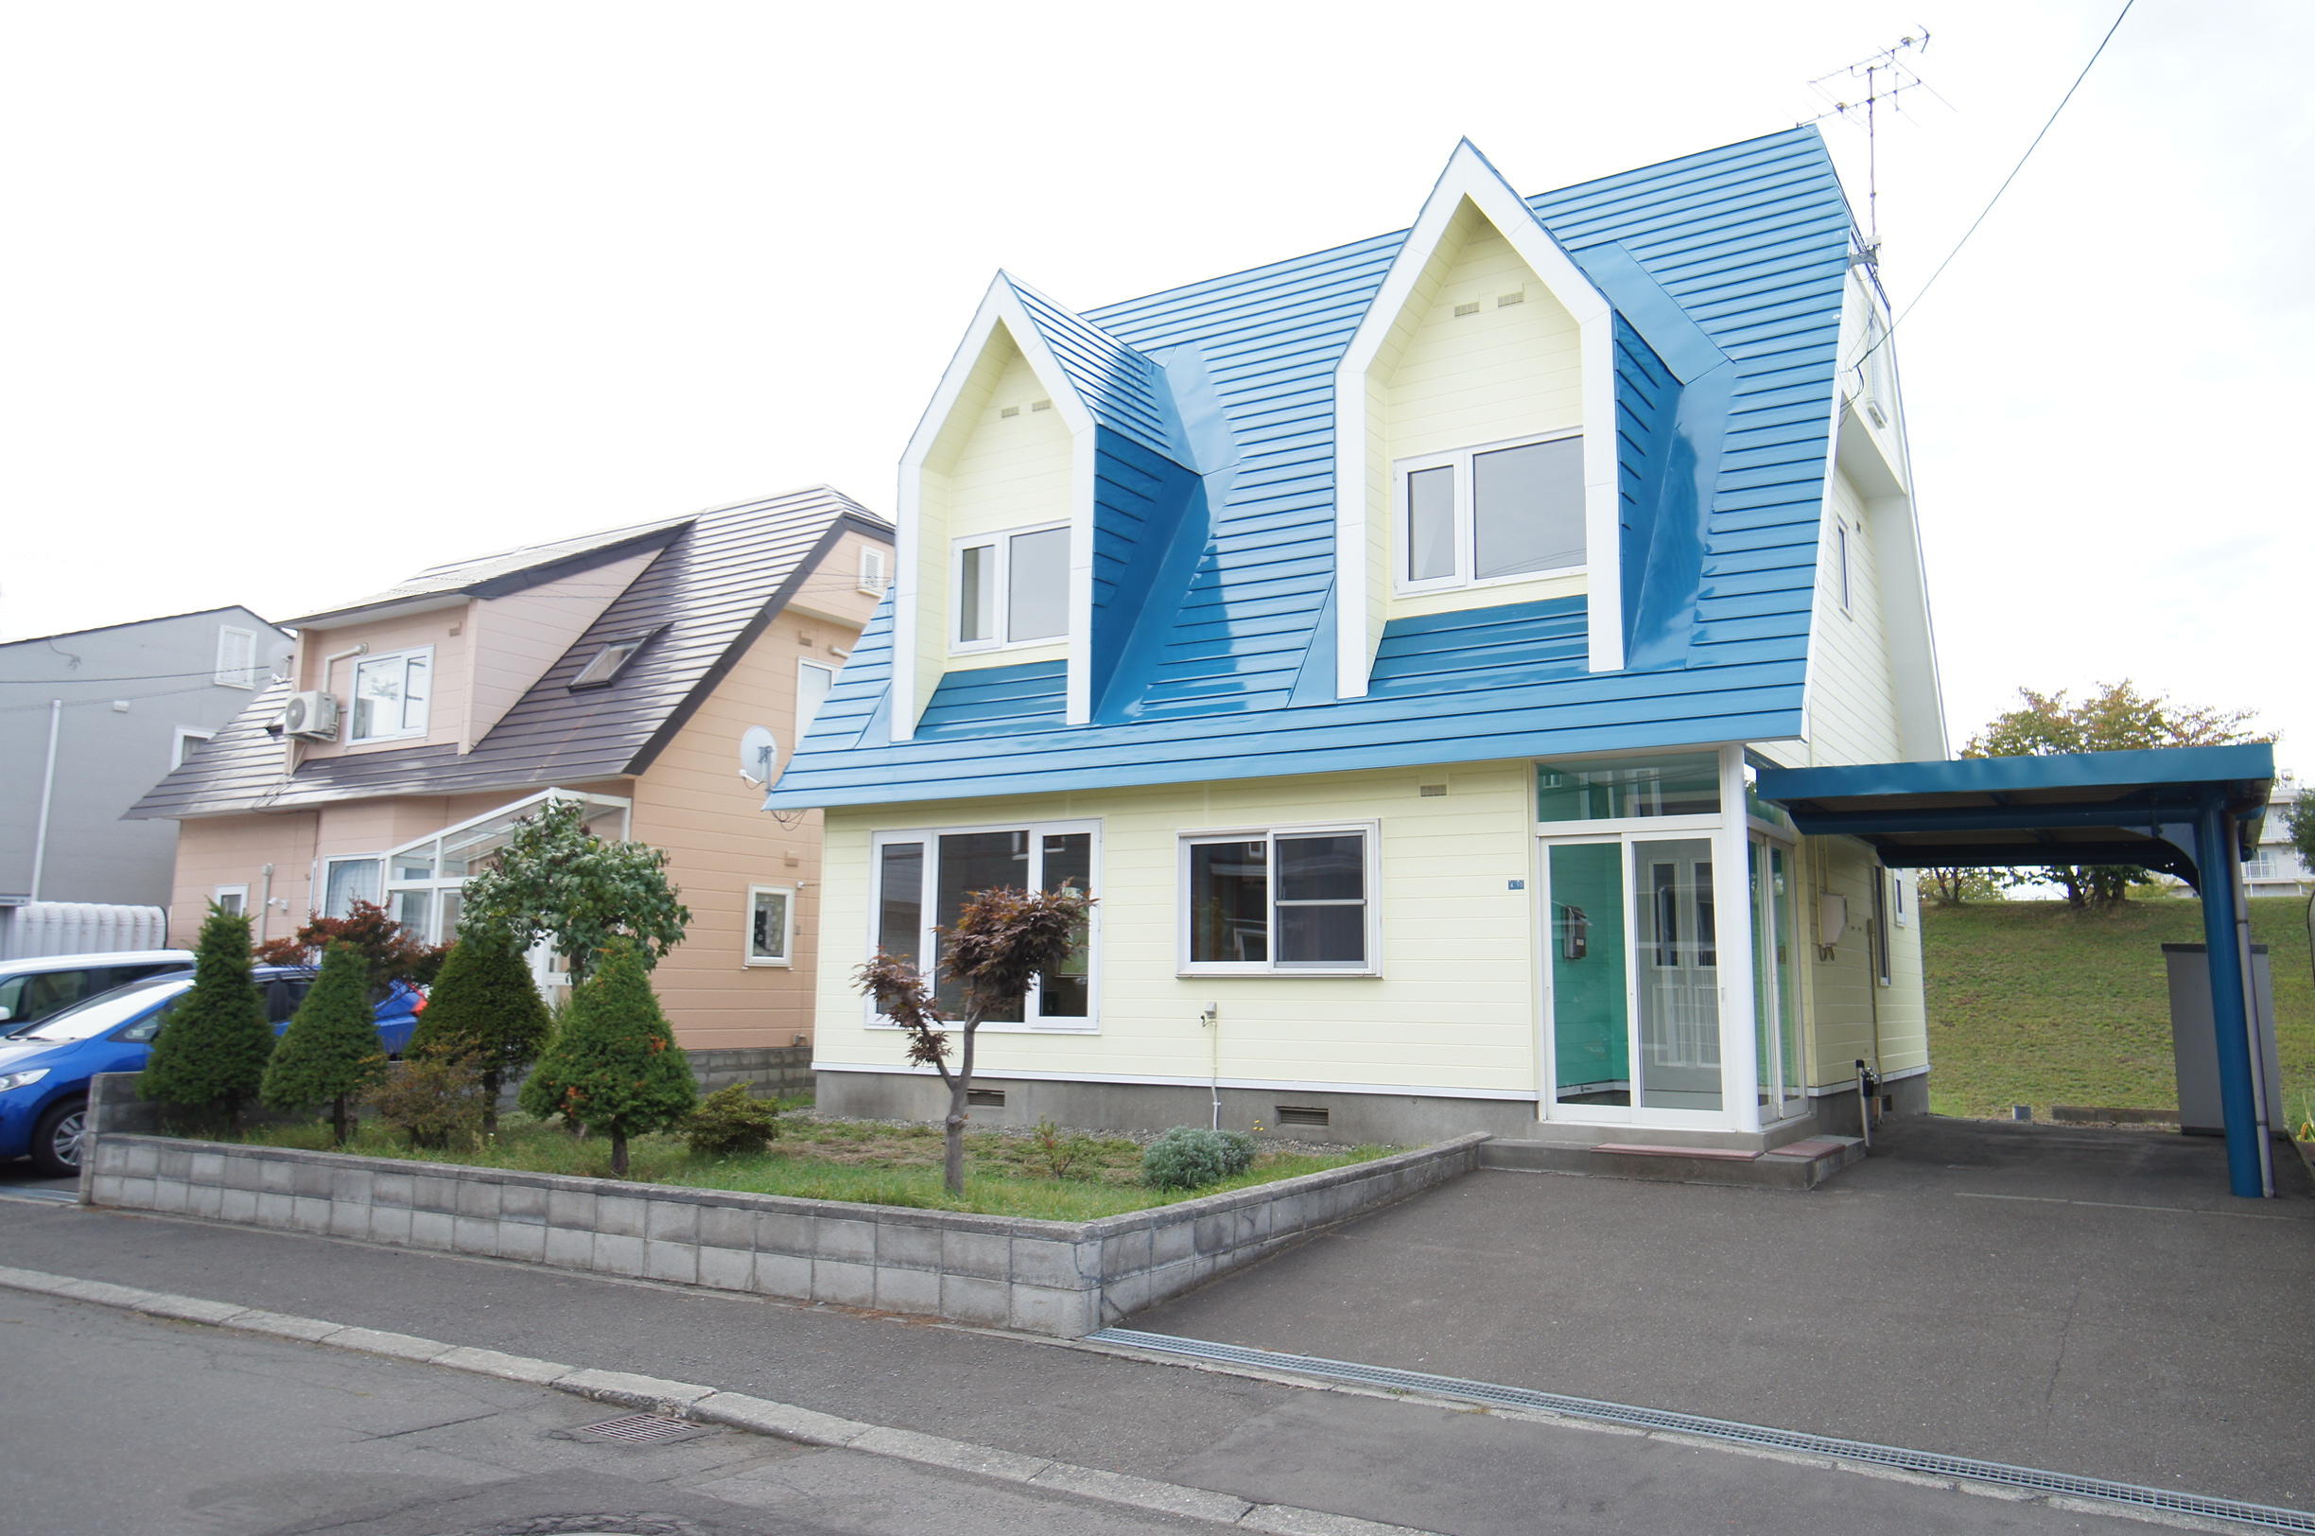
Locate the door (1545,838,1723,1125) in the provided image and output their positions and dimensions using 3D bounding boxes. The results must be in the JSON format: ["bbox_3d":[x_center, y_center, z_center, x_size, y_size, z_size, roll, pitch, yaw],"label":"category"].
[{"bbox_3d":[3.364,1.476,11.309,1.310,2.040,0.100,-4,-9,32],"label":"door"}]

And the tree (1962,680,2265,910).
[{"bbox_3d":[13.386,0.329,22.479,3.500,3.150,3.400,-4,-9,32],"label":"tree"}]

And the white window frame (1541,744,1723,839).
[{"bbox_3d":[3.375,0.180,11.487,1.330,0.560,0.100,-4,-9,32],"label":"white window frame"}]

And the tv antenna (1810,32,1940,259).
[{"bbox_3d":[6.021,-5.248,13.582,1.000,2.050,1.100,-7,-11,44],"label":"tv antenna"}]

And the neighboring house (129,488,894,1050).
[{"bbox_3d":[-8.150,0.399,22.822,10.500,7.700,7.700,-4,-9,32],"label":"neighboring house"}]

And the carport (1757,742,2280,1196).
[{"bbox_3d":[6.613,1.559,11.989,2.840,2.690,5.400,-4,-9,32],"label":"carport"}]

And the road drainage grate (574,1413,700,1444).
[{"bbox_3d":[-1.937,2.458,5.965,0.350,0.040,0.300,-4,-9,32],"label":"road drainage grate"}]

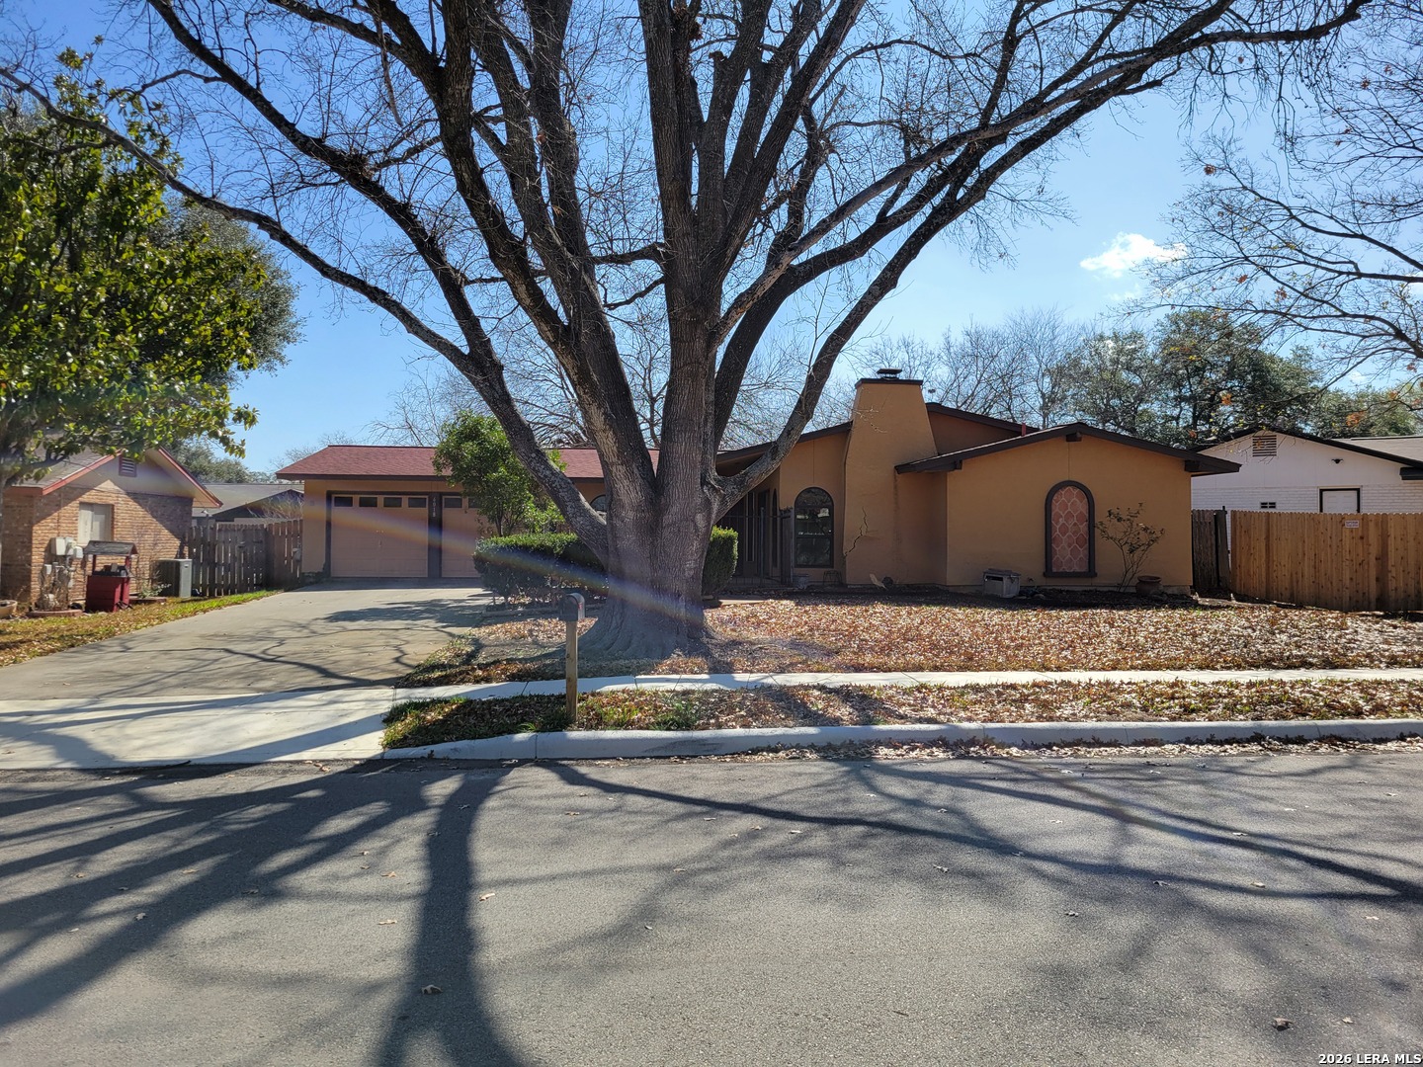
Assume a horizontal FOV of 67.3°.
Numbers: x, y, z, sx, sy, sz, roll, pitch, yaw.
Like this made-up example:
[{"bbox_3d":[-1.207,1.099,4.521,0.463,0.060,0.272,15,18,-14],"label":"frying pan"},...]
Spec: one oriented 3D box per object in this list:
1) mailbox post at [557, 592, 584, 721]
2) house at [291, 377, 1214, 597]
[{"bbox_3d":[-1.242,1.120,9.570,0.175,1.155,0.490,0,-2,-1],"label":"mailbox post"},{"bbox_3d":[0.080,-1.120,28.800,21.800,4.950,12.600,0,-2,-5],"label":"house"}]

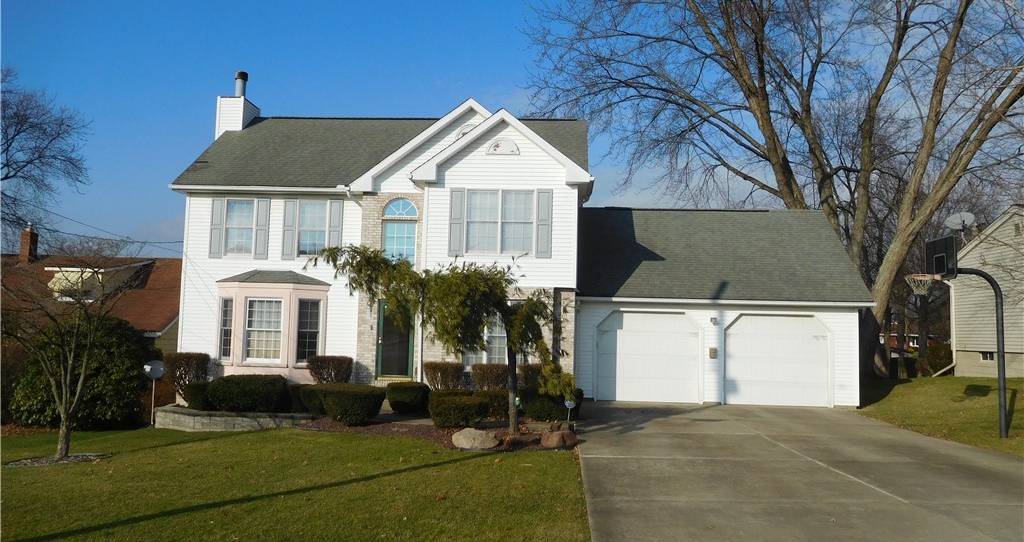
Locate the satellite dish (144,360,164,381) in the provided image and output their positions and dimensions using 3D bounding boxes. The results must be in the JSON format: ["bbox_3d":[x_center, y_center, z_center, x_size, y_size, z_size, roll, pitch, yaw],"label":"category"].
[{"bbox_3d":[-8.267,2.301,17.100,0.530,0.500,0.330,1,-18,3],"label":"satellite dish"}]

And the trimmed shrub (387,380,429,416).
[{"bbox_3d":[-2.210,2.677,15.628,0.911,0.618,0.920,1,-5,0],"label":"trimmed shrub"}]

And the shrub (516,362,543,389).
[{"bbox_3d":[0.612,2.647,17.292,0.984,1.005,0.950,1,-5,0],"label":"shrub"}]

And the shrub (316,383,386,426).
[{"bbox_3d":[-3.003,2.525,13.859,1.318,0.680,1.150,1,-5,4],"label":"shrub"}]

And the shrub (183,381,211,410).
[{"bbox_3d":[-7.207,2.865,17.021,0.762,0.700,0.720,1,-5,4],"label":"shrub"}]

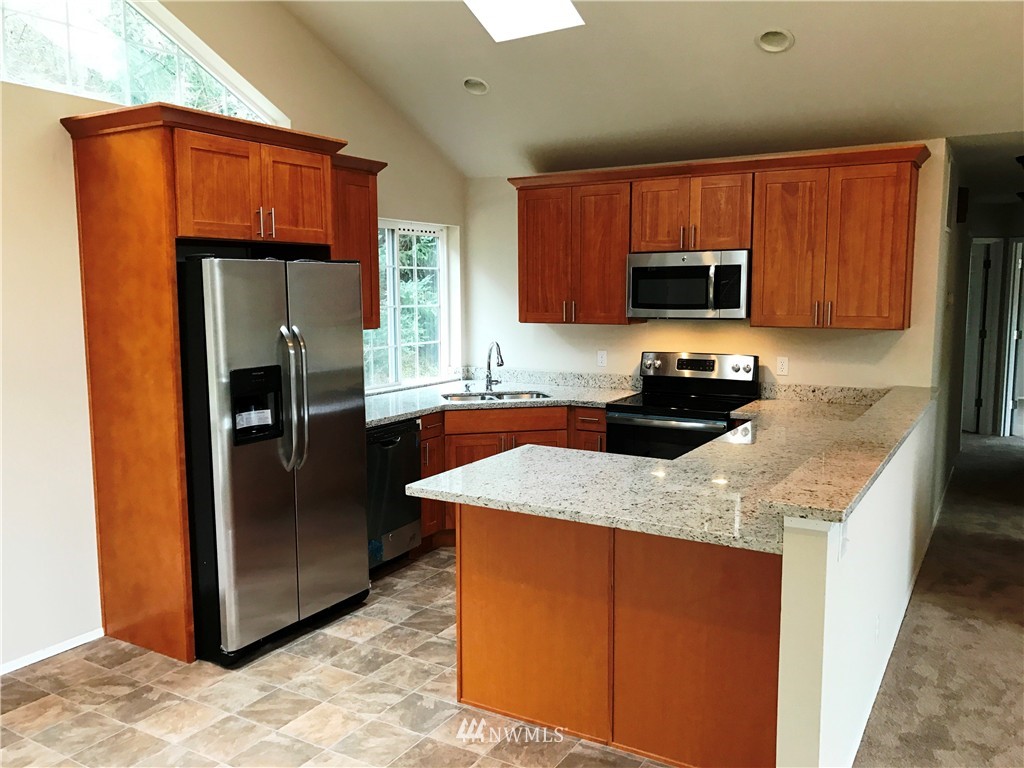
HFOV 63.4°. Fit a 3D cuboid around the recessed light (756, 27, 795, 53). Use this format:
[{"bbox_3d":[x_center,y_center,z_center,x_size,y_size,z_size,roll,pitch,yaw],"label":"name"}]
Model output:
[{"bbox_3d":[1.319,-1.728,4.150,0.188,0.040,0.188,4,-15,30],"label":"recessed light"}]

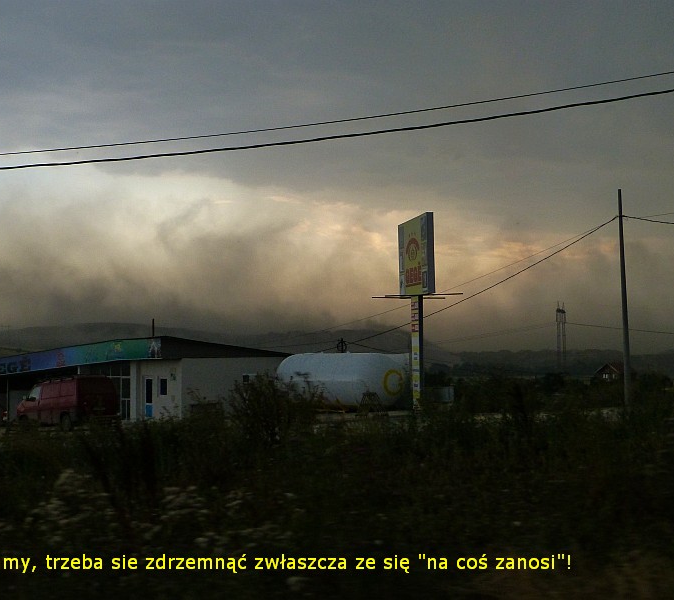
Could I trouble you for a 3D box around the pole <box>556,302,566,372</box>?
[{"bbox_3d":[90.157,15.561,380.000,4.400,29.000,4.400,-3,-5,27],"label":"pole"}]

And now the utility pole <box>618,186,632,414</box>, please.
[{"bbox_3d":[11.506,0.060,38.000,0.260,8.950,0.260,-2,-5,17],"label":"utility pole"}]

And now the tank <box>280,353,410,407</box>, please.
[{"bbox_3d":[0.228,4.053,48.000,7.100,2.750,2.650,-3,-6,33],"label":"tank"}]

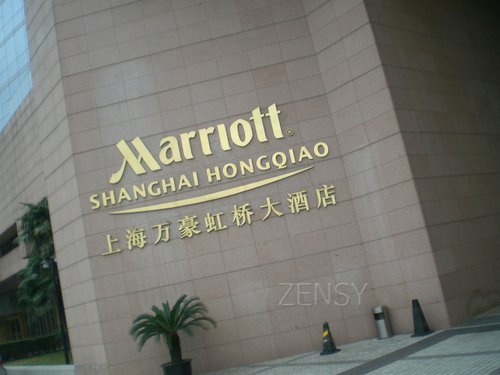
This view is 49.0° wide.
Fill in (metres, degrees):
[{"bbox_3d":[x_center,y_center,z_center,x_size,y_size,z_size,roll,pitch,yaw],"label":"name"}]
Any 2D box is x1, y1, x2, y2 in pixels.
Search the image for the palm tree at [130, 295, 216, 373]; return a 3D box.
[{"bbox_3d":[-1.659,3.526,12.525,1.920,2.000,1.850,-13,-11,5],"label":"palm tree"}]

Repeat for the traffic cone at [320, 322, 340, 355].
[{"bbox_3d":[1.823,3.538,12.931,0.380,0.693,0.380,-21,-14,40],"label":"traffic cone"}]

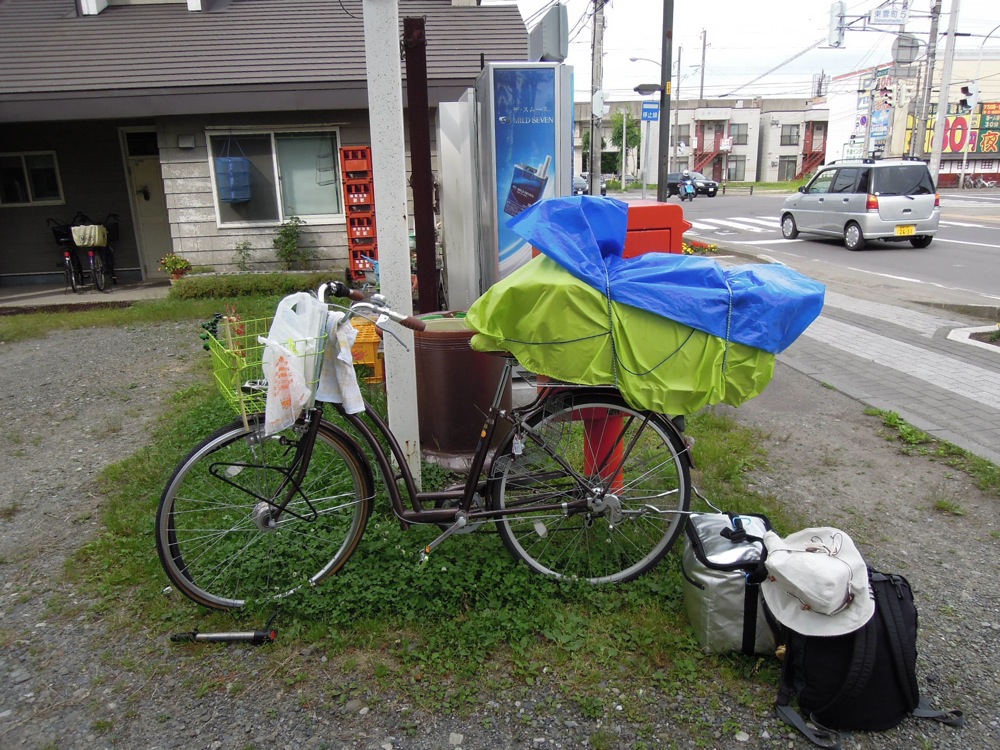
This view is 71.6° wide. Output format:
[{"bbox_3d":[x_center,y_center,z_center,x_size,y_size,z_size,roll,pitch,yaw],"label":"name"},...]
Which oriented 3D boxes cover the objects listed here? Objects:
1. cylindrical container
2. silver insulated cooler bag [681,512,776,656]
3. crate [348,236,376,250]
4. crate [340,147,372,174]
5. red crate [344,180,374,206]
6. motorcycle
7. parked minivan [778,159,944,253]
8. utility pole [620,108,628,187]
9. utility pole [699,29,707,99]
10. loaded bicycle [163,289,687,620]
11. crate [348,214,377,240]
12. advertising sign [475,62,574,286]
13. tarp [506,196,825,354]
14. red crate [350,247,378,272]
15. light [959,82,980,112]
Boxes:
[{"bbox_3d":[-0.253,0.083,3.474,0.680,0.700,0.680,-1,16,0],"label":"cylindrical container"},{"bbox_3d":[0.775,0.673,2.260,0.285,0.300,0.345,0,16,5],"label":"silver insulated cooler bag"},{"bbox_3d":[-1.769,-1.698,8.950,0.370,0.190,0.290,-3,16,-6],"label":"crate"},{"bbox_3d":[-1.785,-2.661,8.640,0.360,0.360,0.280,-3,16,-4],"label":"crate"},{"bbox_3d":[-1.773,-2.269,8.750,0.360,0.360,0.280,-3,16,-4],"label":"red crate"},{"bbox_3d":[9.491,-9.339,35.000,0.700,1.150,1.750,-3,16,-3],"label":"motorcycle"},{"bbox_3d":[6.800,-3.370,13.460,1.500,1.600,3.420,-3,16,-5],"label":"parked minivan"},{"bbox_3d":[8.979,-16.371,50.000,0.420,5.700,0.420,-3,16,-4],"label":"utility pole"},{"bbox_3d":[24.827,-37.823,85.000,0.420,8.600,0.420,-2,16,0],"label":"utility pole"},{"bbox_3d":[-0.236,0.262,2.295,1.790,1.080,0.600,-3,16,-3],"label":"loaded bicycle"},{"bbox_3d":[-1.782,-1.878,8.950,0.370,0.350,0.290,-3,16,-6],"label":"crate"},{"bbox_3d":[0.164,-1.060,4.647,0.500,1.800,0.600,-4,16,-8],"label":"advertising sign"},{"bbox_3d":[0.511,-0.326,2.250,0.950,0.470,0.440,-3,16,-5],"label":"tarp"},{"bbox_3d":[-1.755,-1.470,8.980,0.360,0.360,0.280,-3,16,-4],"label":"red crate"},{"bbox_3d":[15.575,-9.223,23.000,0.500,0.920,0.420,3,16,17],"label":"light"}]

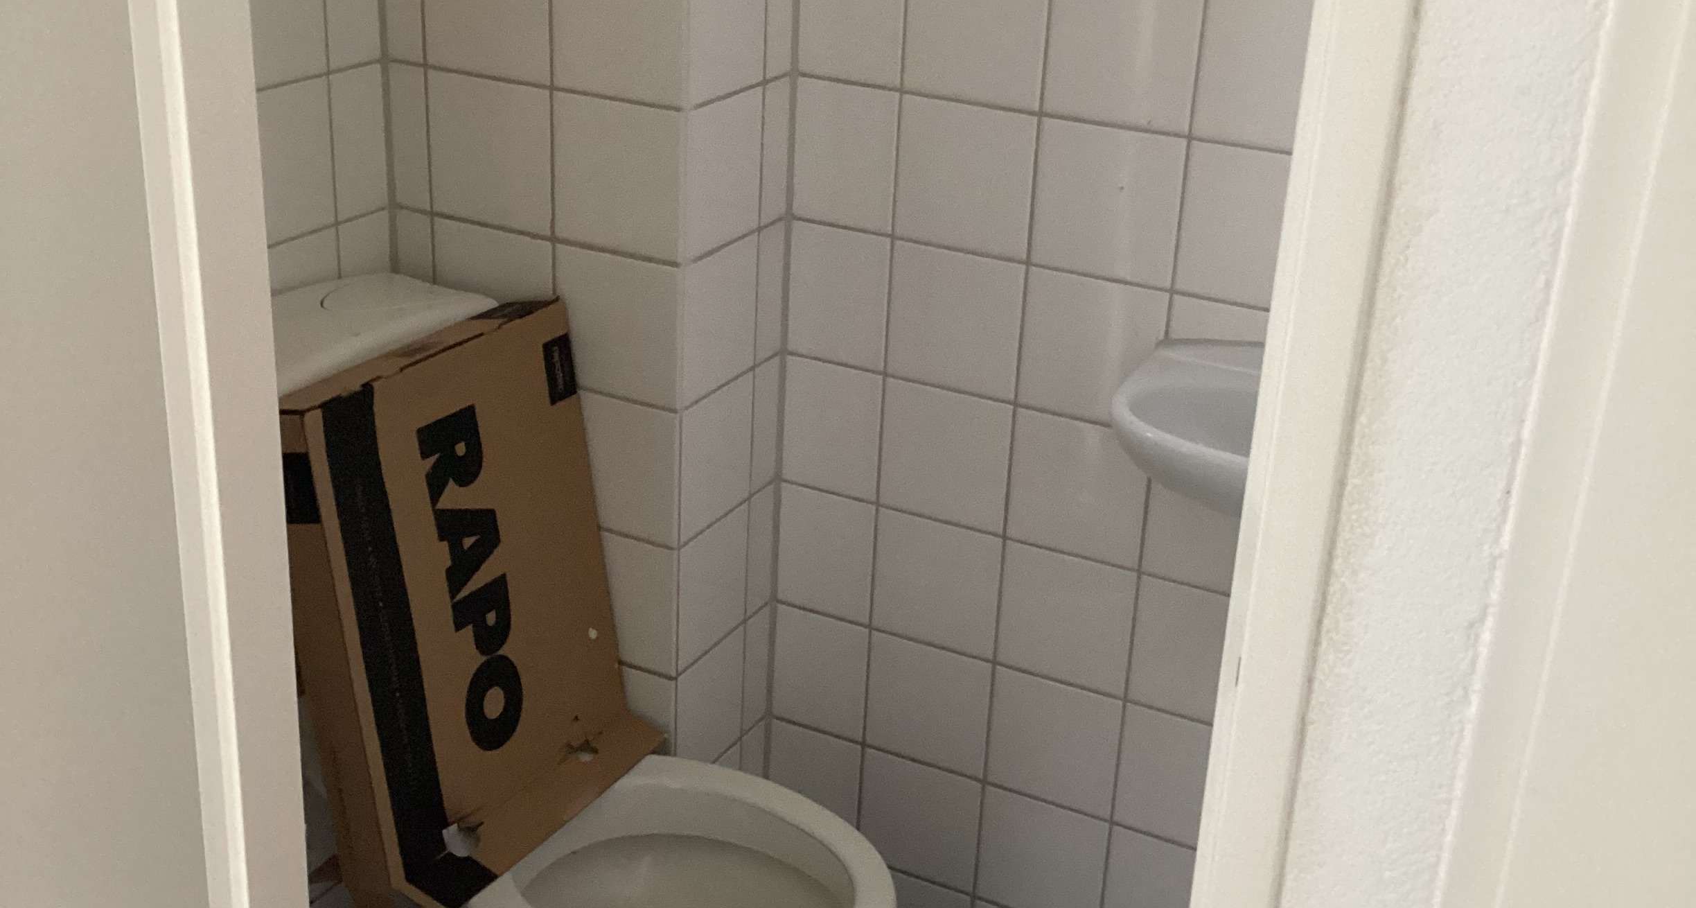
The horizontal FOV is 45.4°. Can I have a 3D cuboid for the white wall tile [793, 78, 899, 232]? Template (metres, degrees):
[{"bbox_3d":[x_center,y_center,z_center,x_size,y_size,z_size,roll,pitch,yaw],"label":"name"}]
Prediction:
[{"bbox_3d":[-0.001,-0.307,2.087,0.117,0.148,0.010,14,25,24],"label":"white wall tile"}]

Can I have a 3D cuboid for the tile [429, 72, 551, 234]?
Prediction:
[{"bbox_3d":[-0.356,-0.303,2.039,0.149,0.149,0.010,14,25,24],"label":"tile"}]

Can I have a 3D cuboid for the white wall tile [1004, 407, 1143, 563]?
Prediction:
[{"bbox_3d":[0.241,0.035,2.096,0.149,0.149,0.010,14,25,24],"label":"white wall tile"}]

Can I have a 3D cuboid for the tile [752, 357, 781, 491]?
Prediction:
[{"bbox_3d":[-0.093,-0.031,2.203,0.010,0.148,0.054,14,25,24],"label":"tile"}]

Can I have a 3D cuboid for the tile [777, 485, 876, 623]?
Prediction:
[{"bbox_3d":[-0.022,0.112,2.266,0.117,0.148,0.010,14,25,24],"label":"tile"}]

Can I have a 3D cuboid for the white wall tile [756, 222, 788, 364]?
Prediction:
[{"bbox_3d":[-0.087,-0.171,2.150,0.010,0.149,0.053,14,25,24],"label":"white wall tile"}]

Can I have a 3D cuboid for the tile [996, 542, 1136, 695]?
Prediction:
[{"bbox_3d":[0.234,0.175,2.157,0.149,0.149,0.010,14,25,24],"label":"tile"}]

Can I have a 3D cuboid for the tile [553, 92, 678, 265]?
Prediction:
[{"bbox_3d":[-0.222,-0.270,1.976,0.148,0.149,0.010,14,25,24],"label":"tile"}]

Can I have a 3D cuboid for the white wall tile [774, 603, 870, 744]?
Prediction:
[{"bbox_3d":[-0.030,0.252,2.330,0.119,0.149,0.009,14,26,24],"label":"white wall tile"}]

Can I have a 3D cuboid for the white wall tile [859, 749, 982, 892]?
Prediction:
[{"bbox_3d":[0.084,0.421,2.335,0.149,0.149,0.010,14,25,24],"label":"white wall tile"}]

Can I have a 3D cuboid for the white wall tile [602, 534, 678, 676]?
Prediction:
[{"bbox_3d":[-0.244,0.150,2.153,0.148,0.149,0.010,14,25,24],"label":"white wall tile"}]

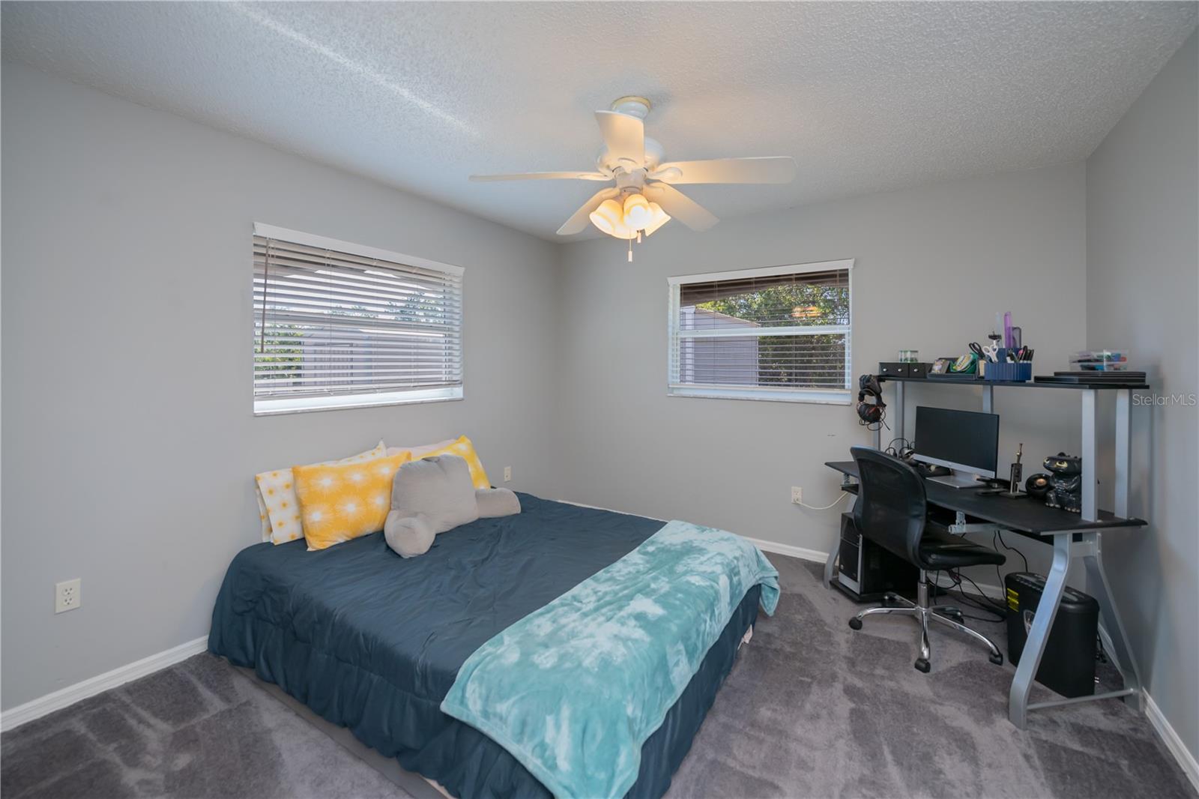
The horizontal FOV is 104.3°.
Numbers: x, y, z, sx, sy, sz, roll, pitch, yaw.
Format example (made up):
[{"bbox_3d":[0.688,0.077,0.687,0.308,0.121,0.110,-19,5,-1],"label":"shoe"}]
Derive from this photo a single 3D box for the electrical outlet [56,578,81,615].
[{"bbox_3d":[-2.140,0.792,1.879,0.010,0.118,0.068,3,5,33],"label":"electrical outlet"}]

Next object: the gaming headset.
[{"bbox_3d":[1.639,-0.008,2.828,0.133,0.287,0.139,1,4,9],"label":"gaming headset"}]

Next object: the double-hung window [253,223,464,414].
[{"bbox_3d":[-1.408,-0.465,2.957,0.050,0.860,1.316,3,5,33],"label":"double-hung window"}]

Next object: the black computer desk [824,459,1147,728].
[{"bbox_3d":[1.756,0.822,2.352,0.571,0.763,1.202,-1,4,-12],"label":"black computer desk"}]

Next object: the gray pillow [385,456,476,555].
[{"bbox_3d":[-0.870,0.493,2.392,0.400,0.389,0.561,3,5,33],"label":"gray pillow"}]

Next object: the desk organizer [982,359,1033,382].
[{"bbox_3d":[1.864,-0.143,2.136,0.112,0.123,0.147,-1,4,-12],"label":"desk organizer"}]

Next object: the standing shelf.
[{"bbox_3d":[1.909,0.172,2.352,0.296,0.538,1.098,-1,4,-12],"label":"standing shelf"}]

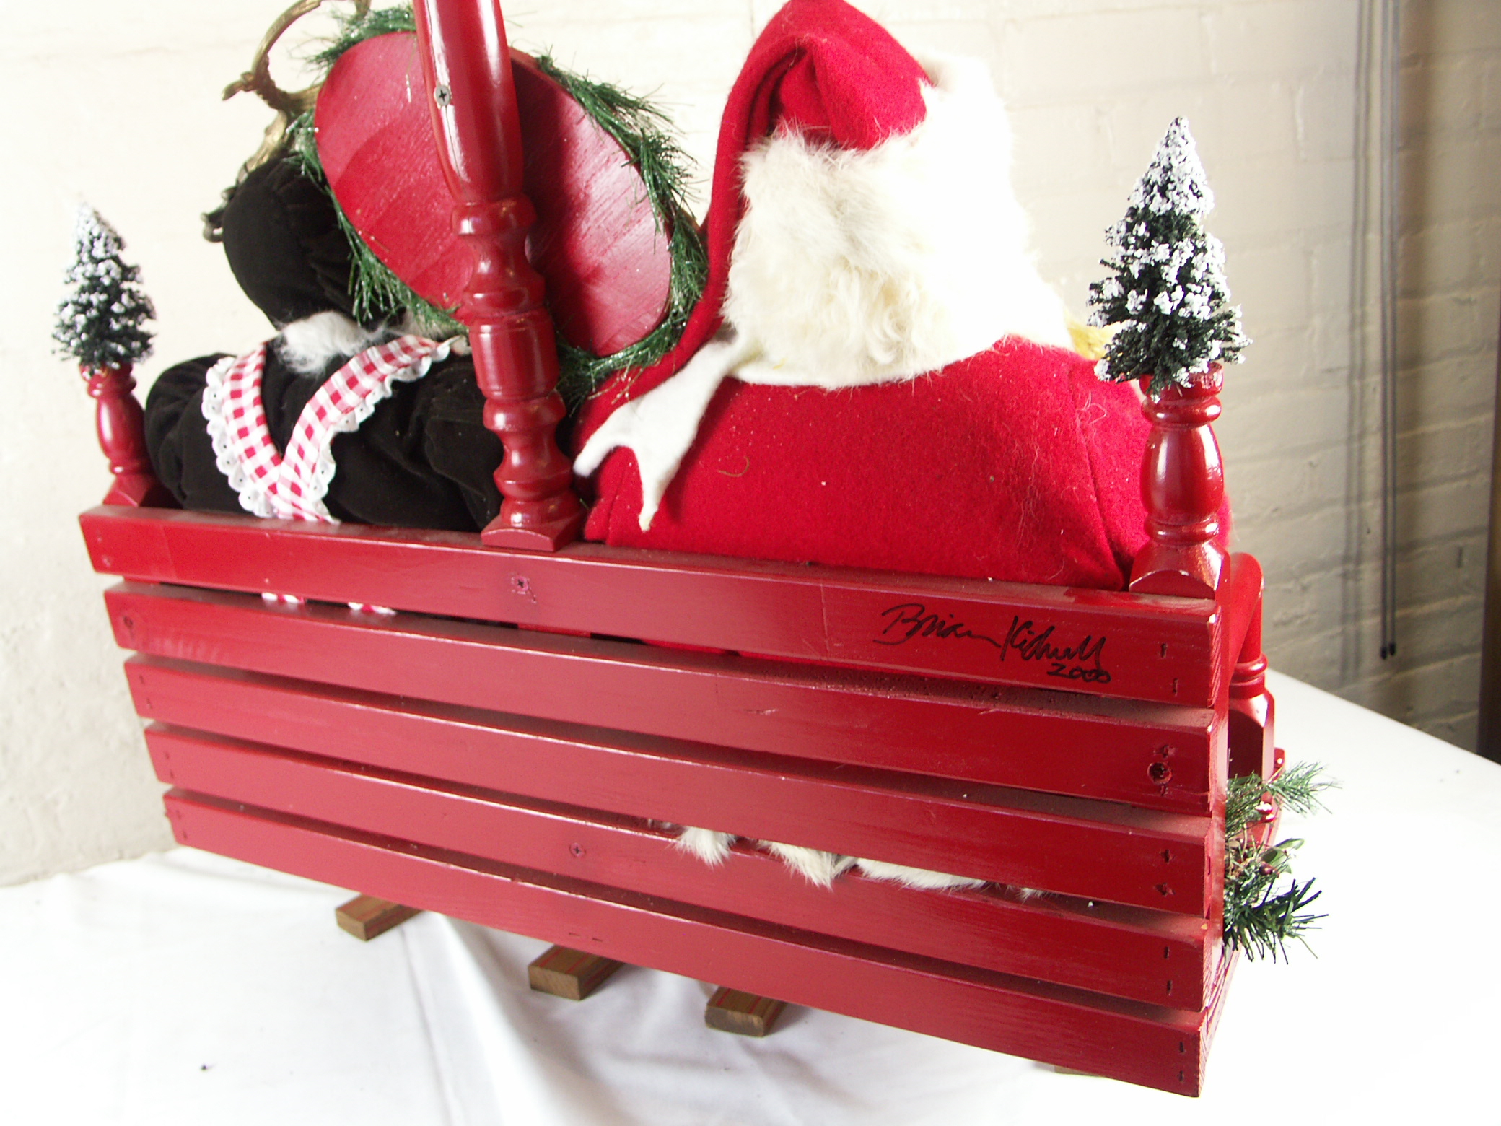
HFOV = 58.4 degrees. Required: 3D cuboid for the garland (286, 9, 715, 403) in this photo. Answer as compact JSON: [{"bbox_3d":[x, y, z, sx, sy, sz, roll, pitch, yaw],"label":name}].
[{"bbox_3d":[-0.142,-0.191,0.716,0.260,0.188,0.050,32,33,13],"label":"garland"}]

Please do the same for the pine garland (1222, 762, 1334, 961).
[{"bbox_3d":[0.256,0.133,0.692,0.085,0.085,0.130,5,23,27],"label":"pine garland"}]

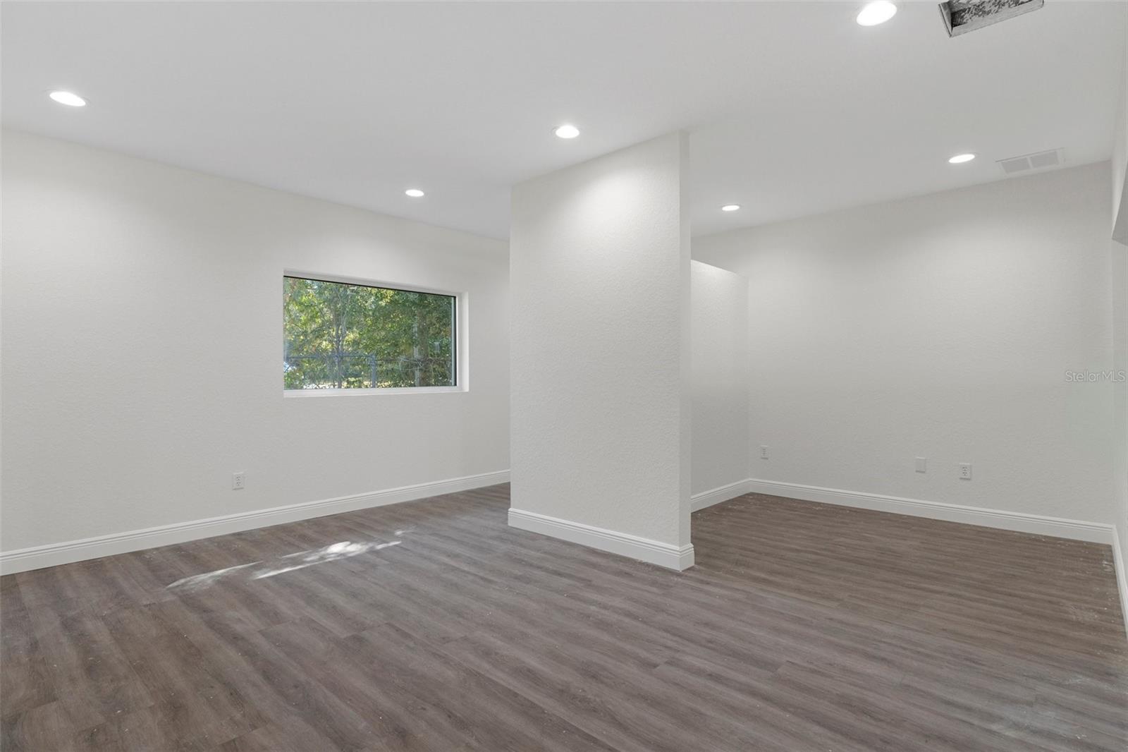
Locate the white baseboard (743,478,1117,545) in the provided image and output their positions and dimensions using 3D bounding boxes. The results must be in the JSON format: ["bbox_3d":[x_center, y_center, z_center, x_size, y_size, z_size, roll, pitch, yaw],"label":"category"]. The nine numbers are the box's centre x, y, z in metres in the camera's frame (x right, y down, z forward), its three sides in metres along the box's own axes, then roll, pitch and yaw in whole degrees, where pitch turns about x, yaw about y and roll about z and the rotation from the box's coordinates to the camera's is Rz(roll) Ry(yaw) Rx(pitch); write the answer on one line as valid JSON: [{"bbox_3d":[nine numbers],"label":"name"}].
[{"bbox_3d":[2.582,1.002,4.357,2.390,0.127,0.020,0,0,43],"label":"white baseboard"}]

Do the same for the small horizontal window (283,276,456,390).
[{"bbox_3d":[-1.551,-0.321,4.809,0.100,0.900,1.640,0,0,43],"label":"small horizontal window"}]

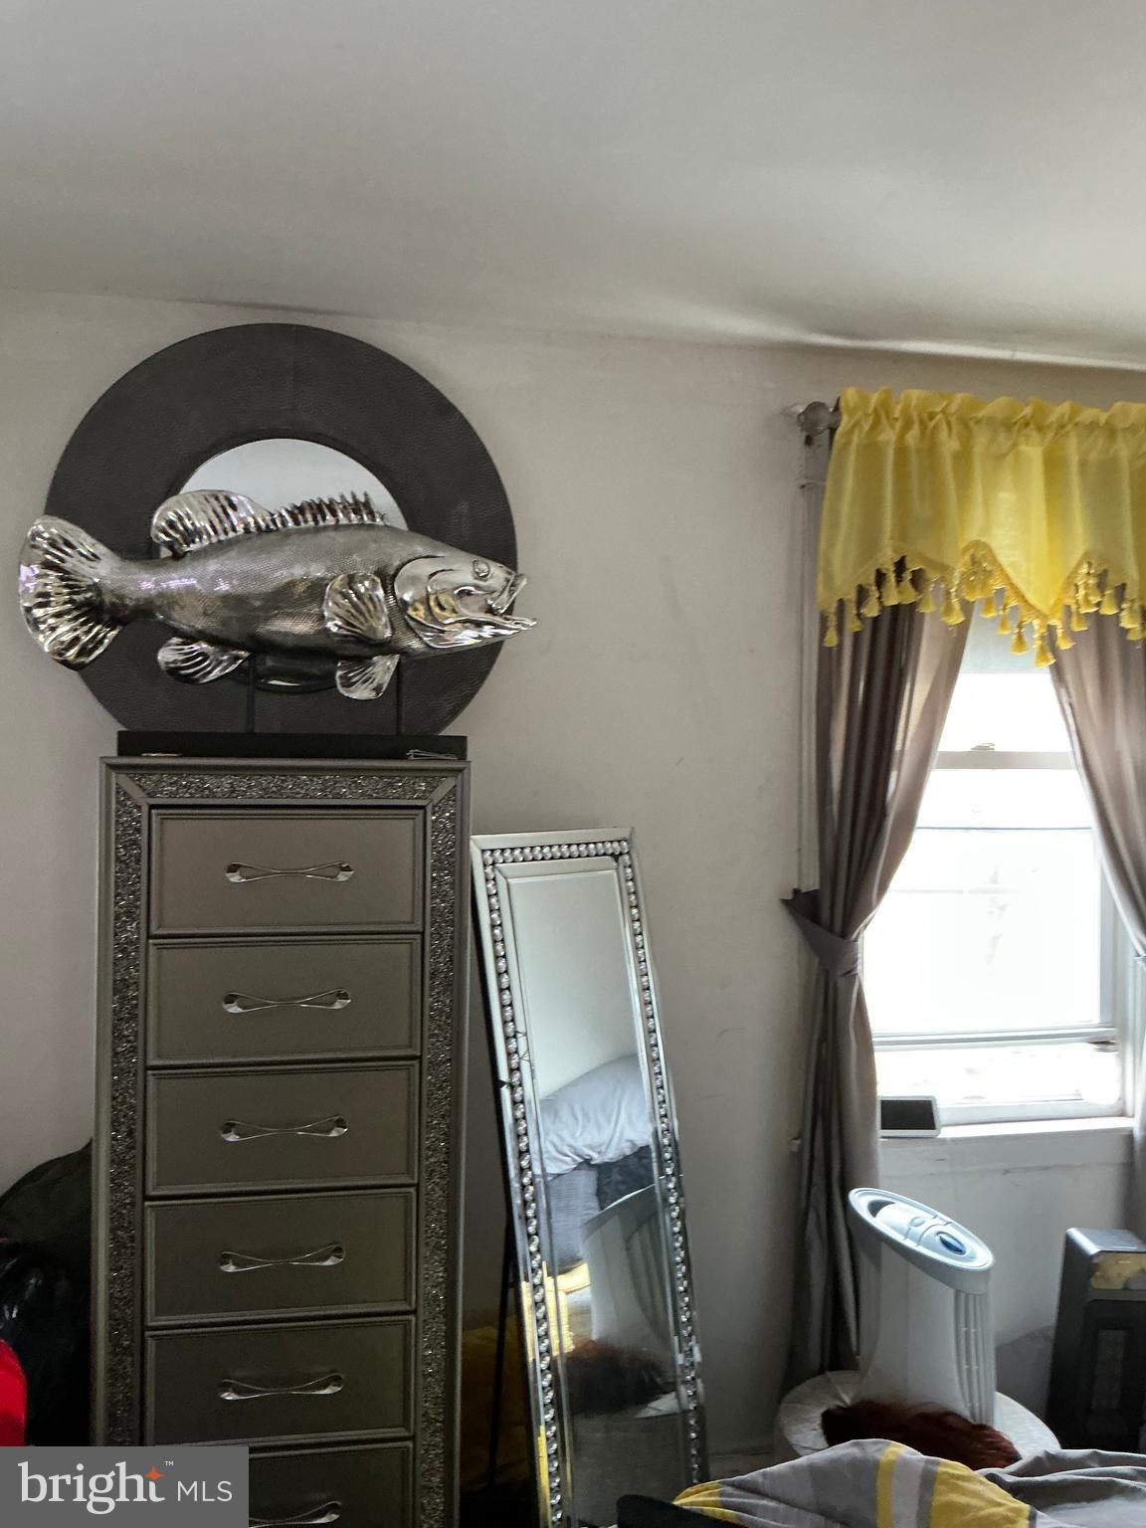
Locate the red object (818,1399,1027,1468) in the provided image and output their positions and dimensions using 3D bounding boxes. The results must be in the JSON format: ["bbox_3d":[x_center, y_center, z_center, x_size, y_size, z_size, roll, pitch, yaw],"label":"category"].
[{"bbox_3d":[0.530,1.035,1.900,0.290,0.080,0.160,1,0,18],"label":"red object"}]

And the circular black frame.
[{"bbox_3d":[-0.547,-0.402,2.396,0.885,0.885,0.050,1,0,-11],"label":"circular black frame"}]

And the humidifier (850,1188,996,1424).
[{"bbox_3d":[0.590,0.925,2.090,0.140,0.300,0.270,1,0,-30],"label":"humidifier"}]

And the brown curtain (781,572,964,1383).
[{"bbox_3d":[0.630,0.304,2.558,0.410,2.060,0.150,1,0,-11],"label":"brown curtain"}]

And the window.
[{"bbox_3d":[0.920,0.168,2.745,0.707,1.260,0.100,1,0,-11],"label":"window"}]

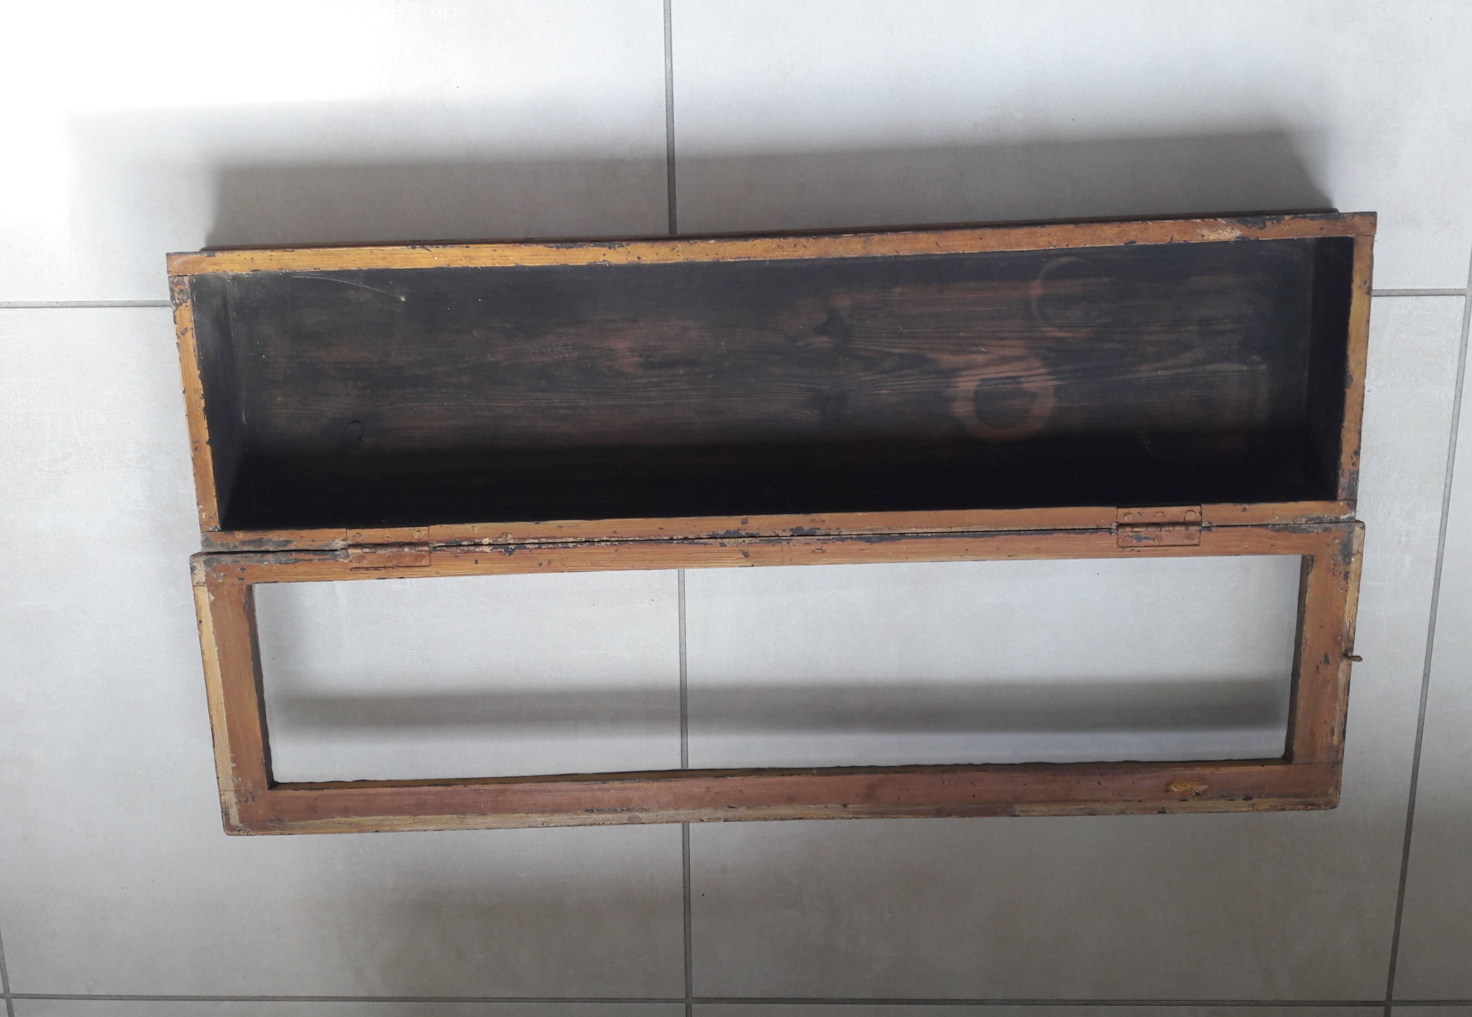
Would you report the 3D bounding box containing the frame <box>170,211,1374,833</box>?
[{"bbox_3d":[0.024,0.015,0.911,0.863,0.077,0.449,-2,102,2],"label":"frame"}]

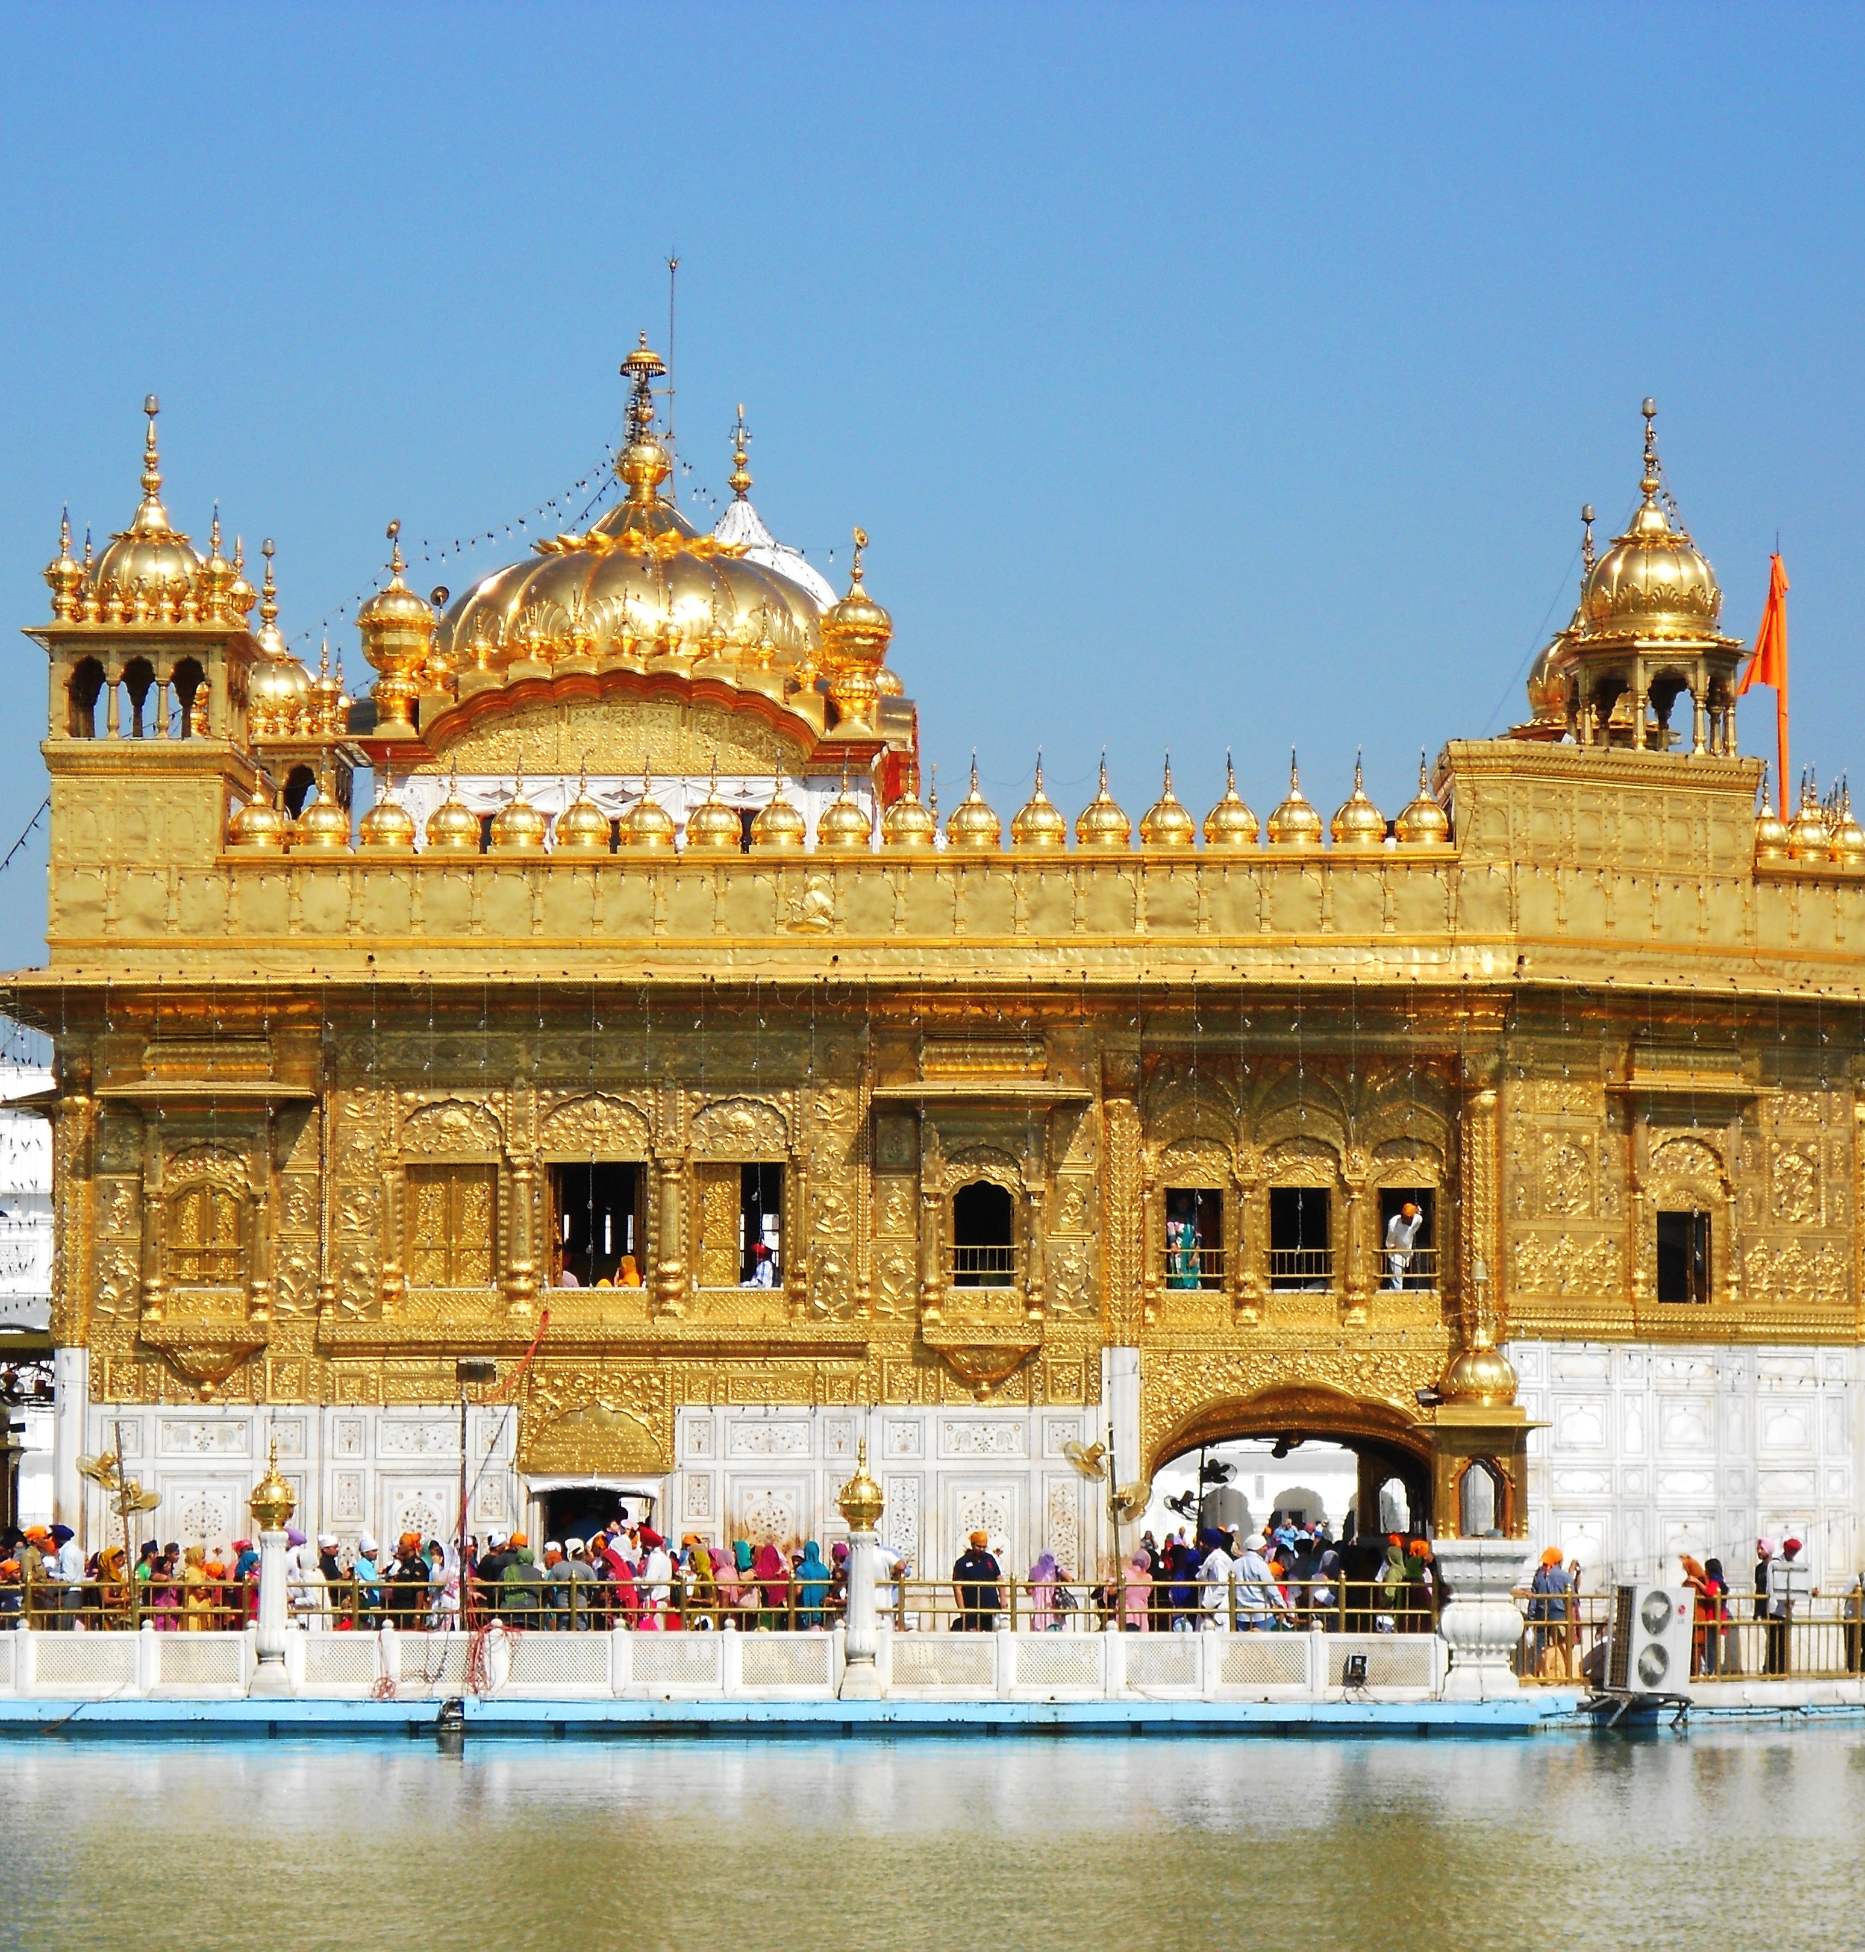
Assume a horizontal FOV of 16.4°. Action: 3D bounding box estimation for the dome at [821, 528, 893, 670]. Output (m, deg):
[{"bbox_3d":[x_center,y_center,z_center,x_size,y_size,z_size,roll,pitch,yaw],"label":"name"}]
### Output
[{"bbox_3d":[-0.910,-4.538,78.209,0.861,1.777,0.861,0,-5,2],"label":"dome"}]

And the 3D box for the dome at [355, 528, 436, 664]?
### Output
[{"bbox_3d":[-6.512,-4.647,78.587,0.949,1.769,0.949,0,-5,1],"label":"dome"}]

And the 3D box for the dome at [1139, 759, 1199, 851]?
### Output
[{"bbox_3d":[2.718,-1.968,74.509,0.679,1.058,0.679,0,-5,2],"label":"dome"}]

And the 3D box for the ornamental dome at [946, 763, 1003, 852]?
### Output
[{"bbox_3d":[0.483,-1.984,74.880,0.653,1.101,0.612,0,-5,1],"label":"ornamental dome"}]

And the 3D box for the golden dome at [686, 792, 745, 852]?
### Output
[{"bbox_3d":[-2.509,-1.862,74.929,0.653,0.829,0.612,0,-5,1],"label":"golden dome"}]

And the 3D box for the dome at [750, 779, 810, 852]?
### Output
[{"bbox_3d":[-1.779,-1.909,74.918,0.653,0.971,0.612,0,-5,1],"label":"dome"}]

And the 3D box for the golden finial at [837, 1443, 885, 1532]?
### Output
[{"bbox_3d":[-0.836,5.909,74.868,0.543,1.056,0.543,0,-5,1],"label":"golden finial"}]

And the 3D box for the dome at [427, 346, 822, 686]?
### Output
[{"bbox_3d":[-3.747,-5.812,81.057,4.970,4.374,4.970,0,-5,2],"label":"dome"}]

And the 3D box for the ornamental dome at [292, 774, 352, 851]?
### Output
[{"bbox_3d":[-7.090,-1.947,75.027,0.653,0.997,0.612,0,-5,1],"label":"ornamental dome"}]

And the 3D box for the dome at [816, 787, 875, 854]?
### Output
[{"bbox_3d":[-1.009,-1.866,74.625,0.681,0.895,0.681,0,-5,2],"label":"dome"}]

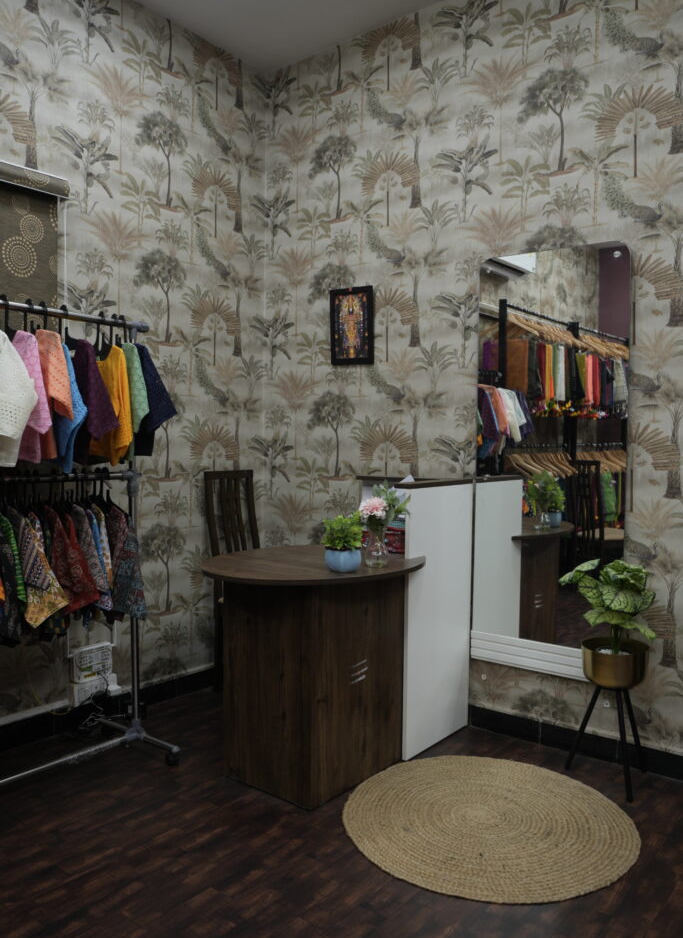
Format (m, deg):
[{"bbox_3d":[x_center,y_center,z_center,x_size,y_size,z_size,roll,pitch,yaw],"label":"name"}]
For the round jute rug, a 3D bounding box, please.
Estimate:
[{"bbox_3d":[0.447,1.060,2.279,0.895,0.012,0.895,1,1,0],"label":"round jute rug"}]

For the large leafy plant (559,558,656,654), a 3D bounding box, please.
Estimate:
[{"bbox_3d":[0.912,0.467,2.537,0.330,0.317,0.300,1,1,38],"label":"large leafy plant"}]

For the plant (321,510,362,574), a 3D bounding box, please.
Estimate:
[{"bbox_3d":[0.000,0.226,2.308,0.131,0.186,0.125,1,1,0],"label":"plant"}]

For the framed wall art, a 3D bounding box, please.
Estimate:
[{"bbox_3d":[0.047,-0.656,3.404,0.243,0.350,0.022,1,3,38],"label":"framed wall art"}]

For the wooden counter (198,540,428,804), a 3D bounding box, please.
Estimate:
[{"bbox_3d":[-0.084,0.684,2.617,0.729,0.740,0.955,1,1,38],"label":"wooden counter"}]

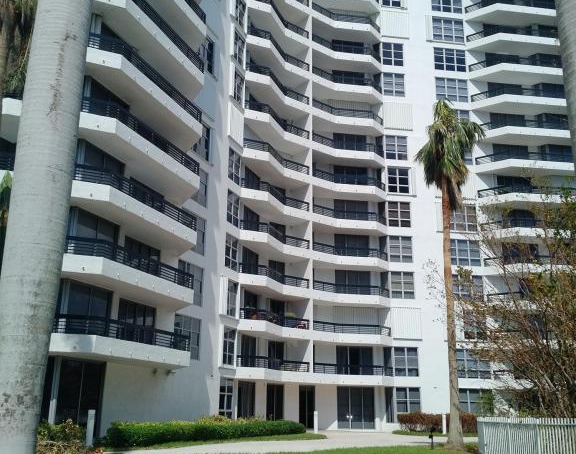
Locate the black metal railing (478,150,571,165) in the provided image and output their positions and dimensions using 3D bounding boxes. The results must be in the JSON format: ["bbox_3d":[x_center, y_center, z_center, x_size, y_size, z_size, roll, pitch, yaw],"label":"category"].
[{"bbox_3d":[18.799,-5.321,46.549,7.923,0.598,1.495,0,-16,4],"label":"black metal railing"}]

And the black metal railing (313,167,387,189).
[{"bbox_3d":[4.832,-3.537,45.453,6.731,0.620,1.073,9,-18,-28],"label":"black metal railing"}]

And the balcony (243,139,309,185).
[{"bbox_3d":[-1.071,-4.351,41.140,2.051,1.238,6.503,-10,-20,31],"label":"balcony"}]

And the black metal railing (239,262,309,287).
[{"bbox_3d":[-0.590,3.187,37.425,6.359,0.598,1.280,15,-22,-42],"label":"black metal railing"}]

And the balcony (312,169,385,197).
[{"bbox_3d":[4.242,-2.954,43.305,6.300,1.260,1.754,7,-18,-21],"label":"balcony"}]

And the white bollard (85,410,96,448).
[{"bbox_3d":[-6.349,6.502,19.330,0.215,1.122,0.215,0,-17,0],"label":"white bollard"}]

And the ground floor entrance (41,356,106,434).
[{"bbox_3d":[-7.862,6.370,22.301,0.367,2.750,2.840,-7,-18,25],"label":"ground floor entrance"}]

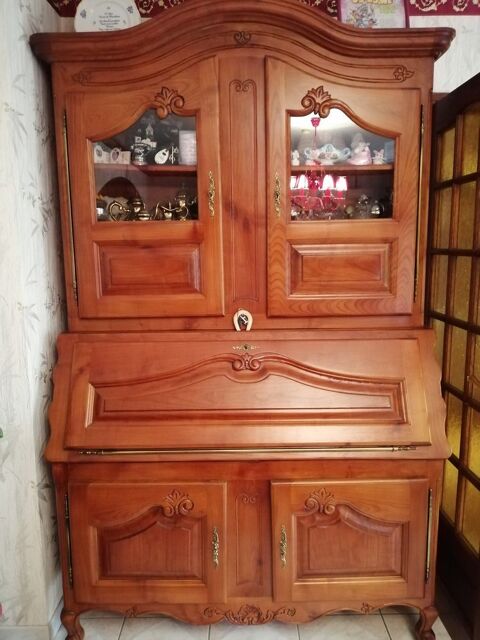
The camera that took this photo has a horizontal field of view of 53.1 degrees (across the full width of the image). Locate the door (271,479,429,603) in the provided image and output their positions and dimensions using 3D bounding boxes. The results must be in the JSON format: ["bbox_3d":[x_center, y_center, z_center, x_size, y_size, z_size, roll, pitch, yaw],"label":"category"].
[{"bbox_3d":[0.386,0.780,1.712,0.546,0.459,0.032,-1,8,1],"label":"door"}]

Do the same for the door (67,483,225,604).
[{"bbox_3d":[-0.322,0.791,1.720,0.552,0.462,0.032,-1,8,1],"label":"door"}]

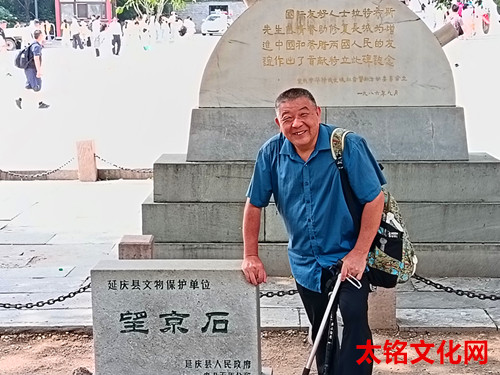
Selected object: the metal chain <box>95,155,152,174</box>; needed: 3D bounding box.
[{"bbox_3d":[-1.112,-0.263,10.405,1.269,0.224,0.035,0,10,3],"label":"metal chain"}]

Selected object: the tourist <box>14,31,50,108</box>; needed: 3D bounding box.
[{"bbox_3d":[-4.719,-2.575,20.058,0.690,1.690,0.500,-4,10,-19],"label":"tourist"}]

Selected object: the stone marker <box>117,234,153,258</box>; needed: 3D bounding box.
[{"bbox_3d":[-0.634,0.541,5.274,0.182,0.495,0.182,0,10,1],"label":"stone marker"}]

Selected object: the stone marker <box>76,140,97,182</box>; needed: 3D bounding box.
[{"bbox_3d":[-1.817,-0.299,10.435,0.186,0.446,0.186,-2,10,3],"label":"stone marker"}]

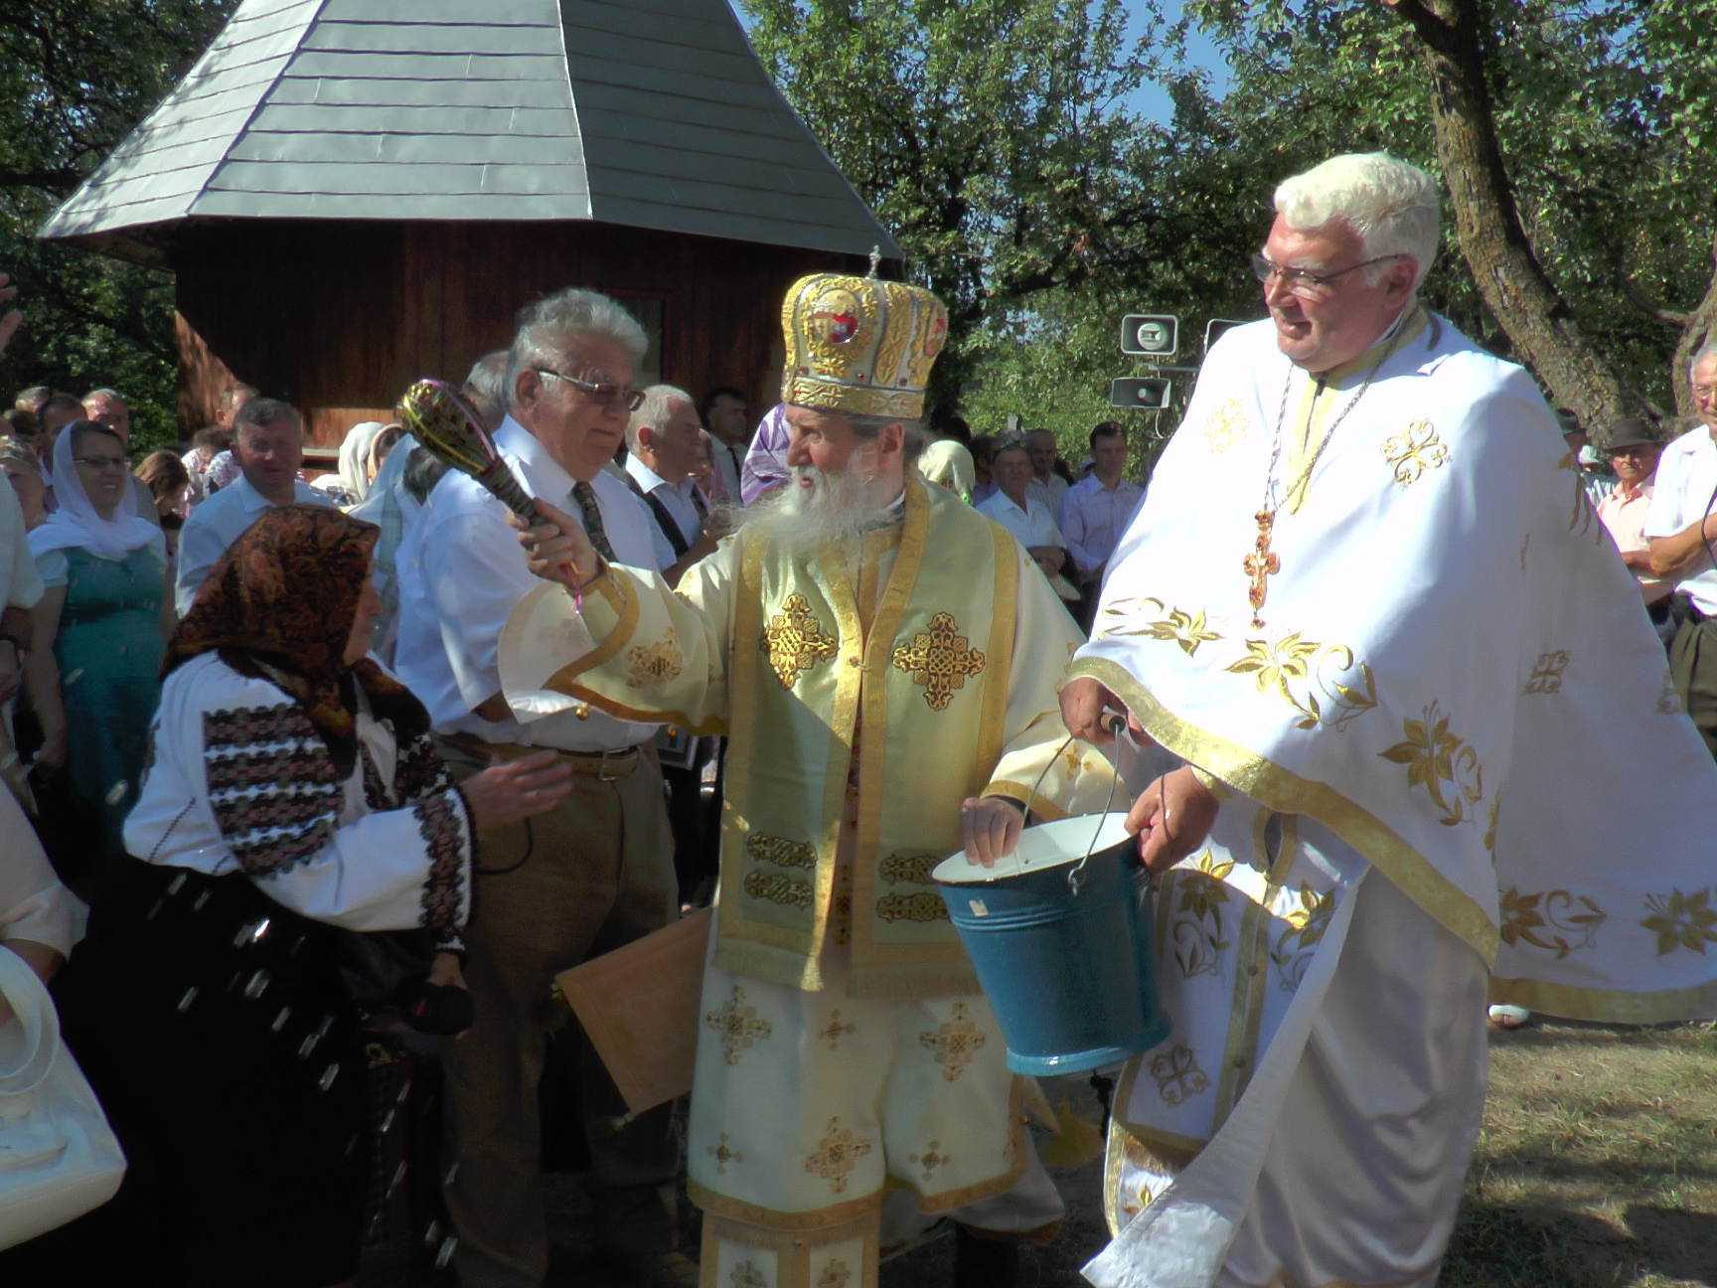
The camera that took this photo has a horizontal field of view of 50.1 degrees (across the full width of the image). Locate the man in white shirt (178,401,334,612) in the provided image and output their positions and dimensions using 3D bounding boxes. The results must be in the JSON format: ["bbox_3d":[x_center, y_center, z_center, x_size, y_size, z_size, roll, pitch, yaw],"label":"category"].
[{"bbox_3d":[-1.621,0.182,5.022,0.530,1.690,0.350,-2,6,-32],"label":"man in white shirt"}]

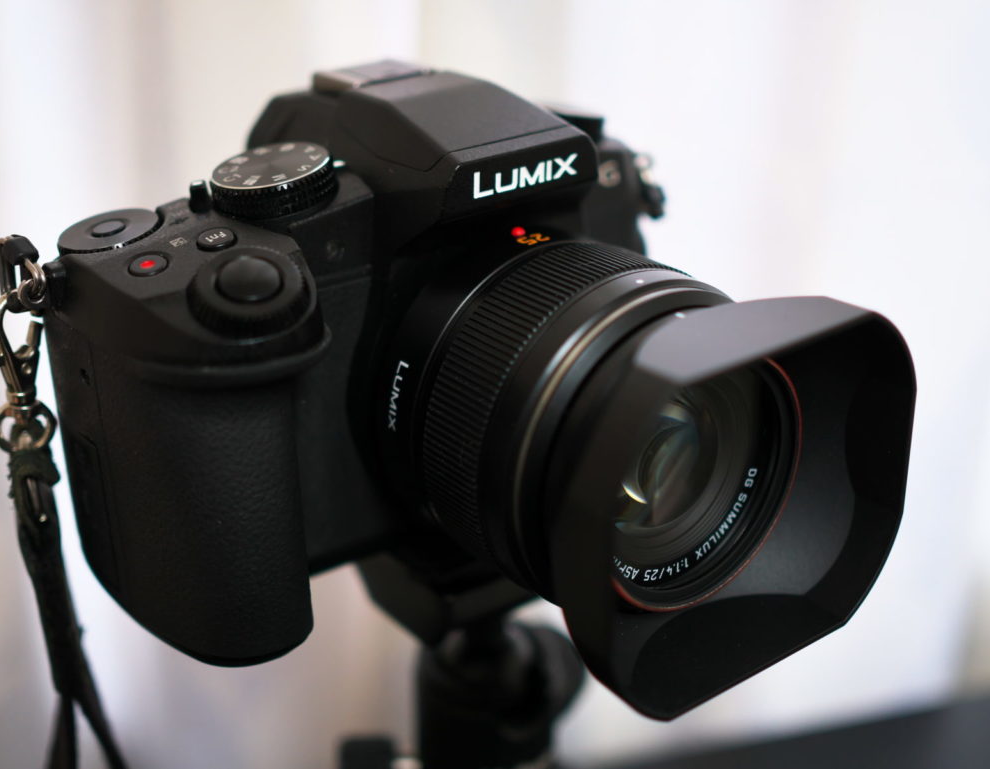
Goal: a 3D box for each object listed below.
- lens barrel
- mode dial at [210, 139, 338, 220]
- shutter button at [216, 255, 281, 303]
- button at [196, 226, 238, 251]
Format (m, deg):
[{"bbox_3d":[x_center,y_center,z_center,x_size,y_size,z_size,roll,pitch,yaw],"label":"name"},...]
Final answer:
[{"bbox_3d":[0.025,0.011,0.274,0.073,0.063,0.072,-19,31,-33],"label":"lens barrel"},{"bbox_3d":[-0.041,-0.038,0.276,0.023,0.006,0.023,-6,31,4],"label":"mode dial"},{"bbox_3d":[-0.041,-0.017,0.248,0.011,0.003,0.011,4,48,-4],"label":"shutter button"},{"bbox_3d":[-0.049,-0.026,0.263,0.007,0.001,0.007,-3,33,2],"label":"button"}]

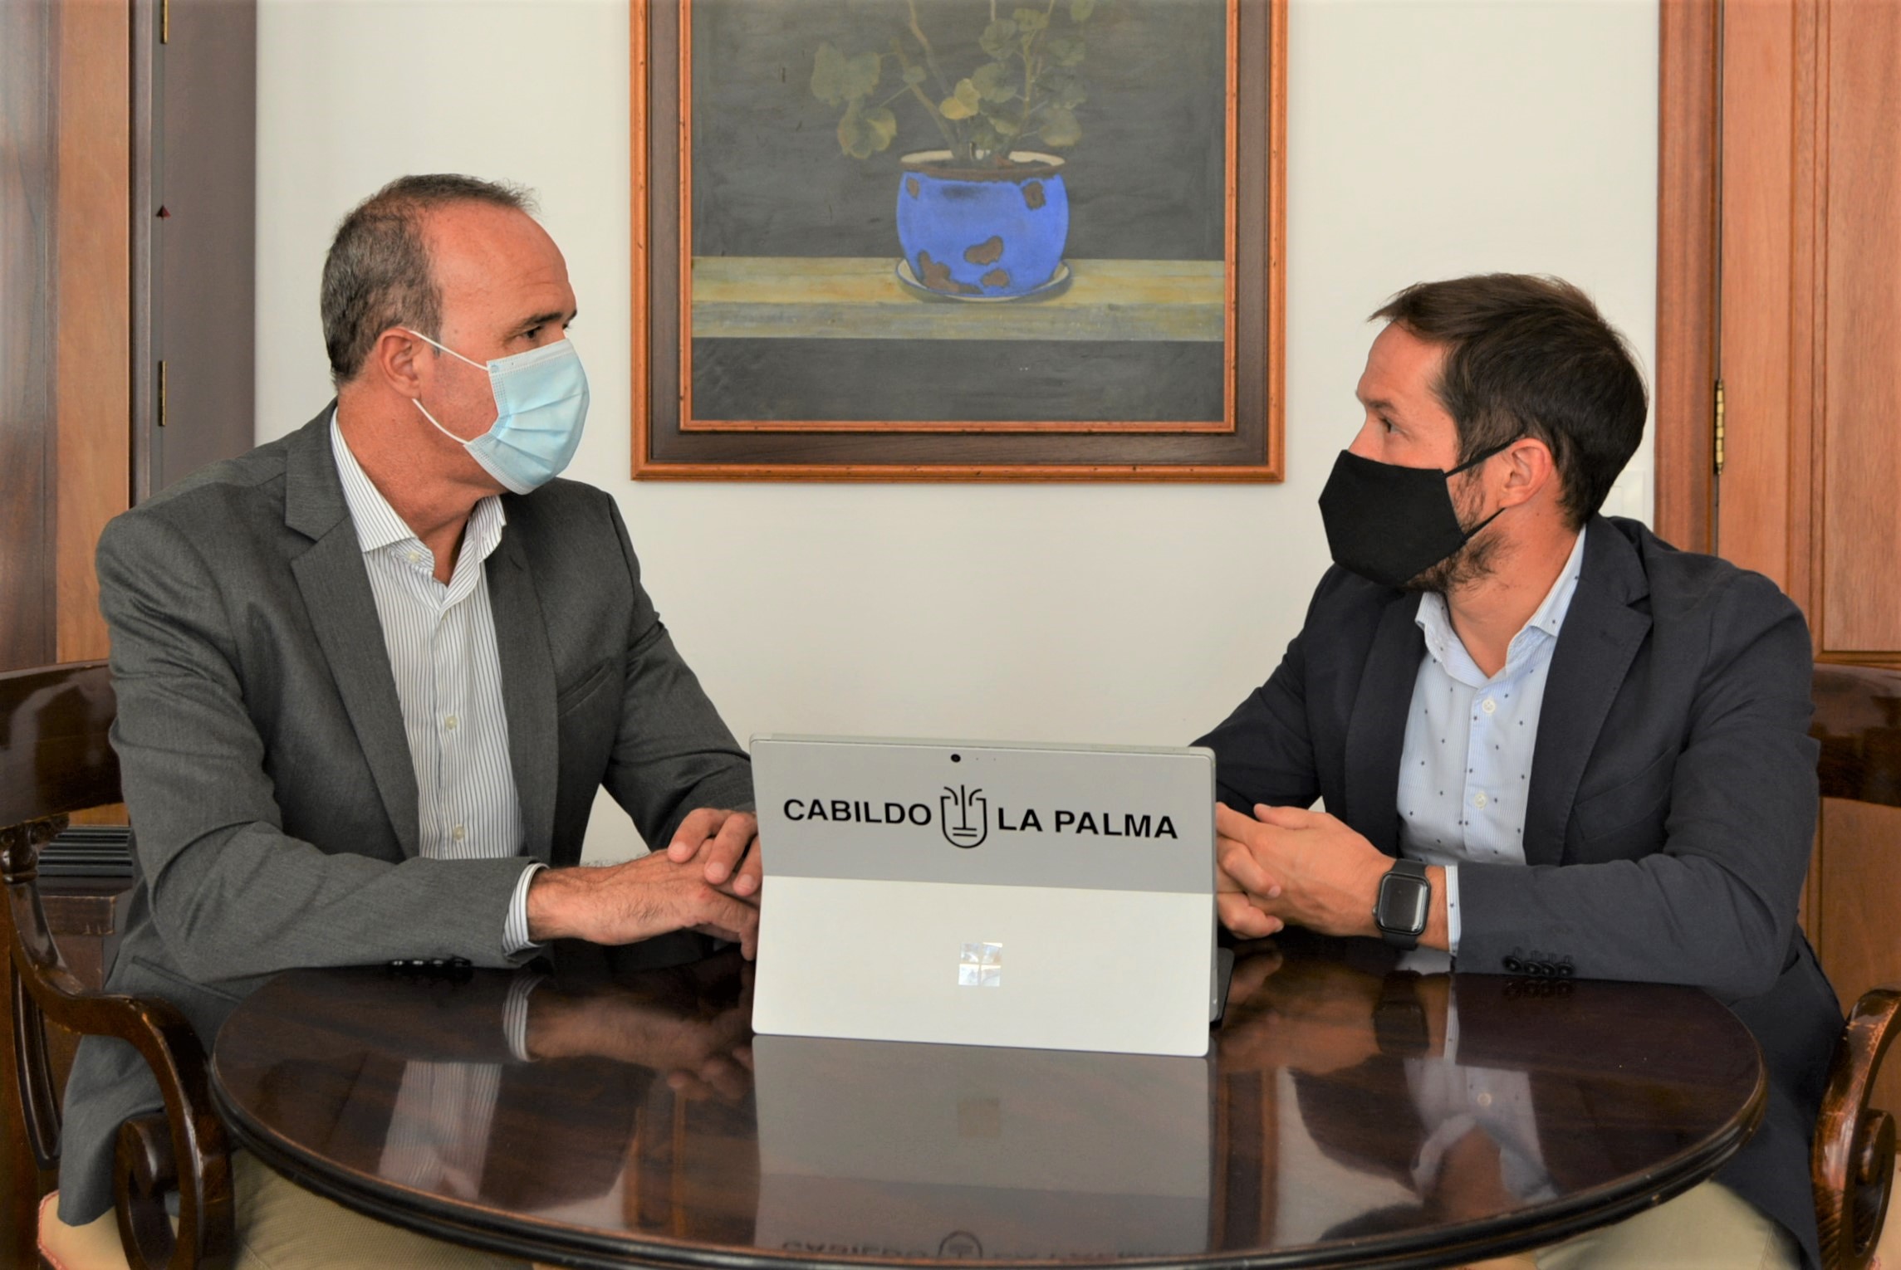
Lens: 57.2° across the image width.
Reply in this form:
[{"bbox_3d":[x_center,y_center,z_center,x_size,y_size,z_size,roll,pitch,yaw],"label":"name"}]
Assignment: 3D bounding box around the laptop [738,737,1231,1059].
[{"bbox_3d":[0.039,0.136,1.055,0.250,0.165,0.255,1,2,12],"label":"laptop"}]

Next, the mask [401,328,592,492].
[{"bbox_3d":[-0.347,-0.176,1.385,0.130,0.125,0.145,1,2,11],"label":"mask"}]

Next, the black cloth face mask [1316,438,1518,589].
[{"bbox_3d":[0.350,-0.093,1.330,0.135,0.115,0.145,0,2,6],"label":"black cloth face mask"}]

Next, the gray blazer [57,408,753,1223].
[{"bbox_3d":[-0.432,0.140,1.425,0.500,0.650,0.480,-2,3,-44],"label":"gray blazer"}]

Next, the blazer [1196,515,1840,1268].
[{"bbox_3d":[0.432,0.200,1.350,0.470,0.600,0.450,2,3,44],"label":"blazer"}]

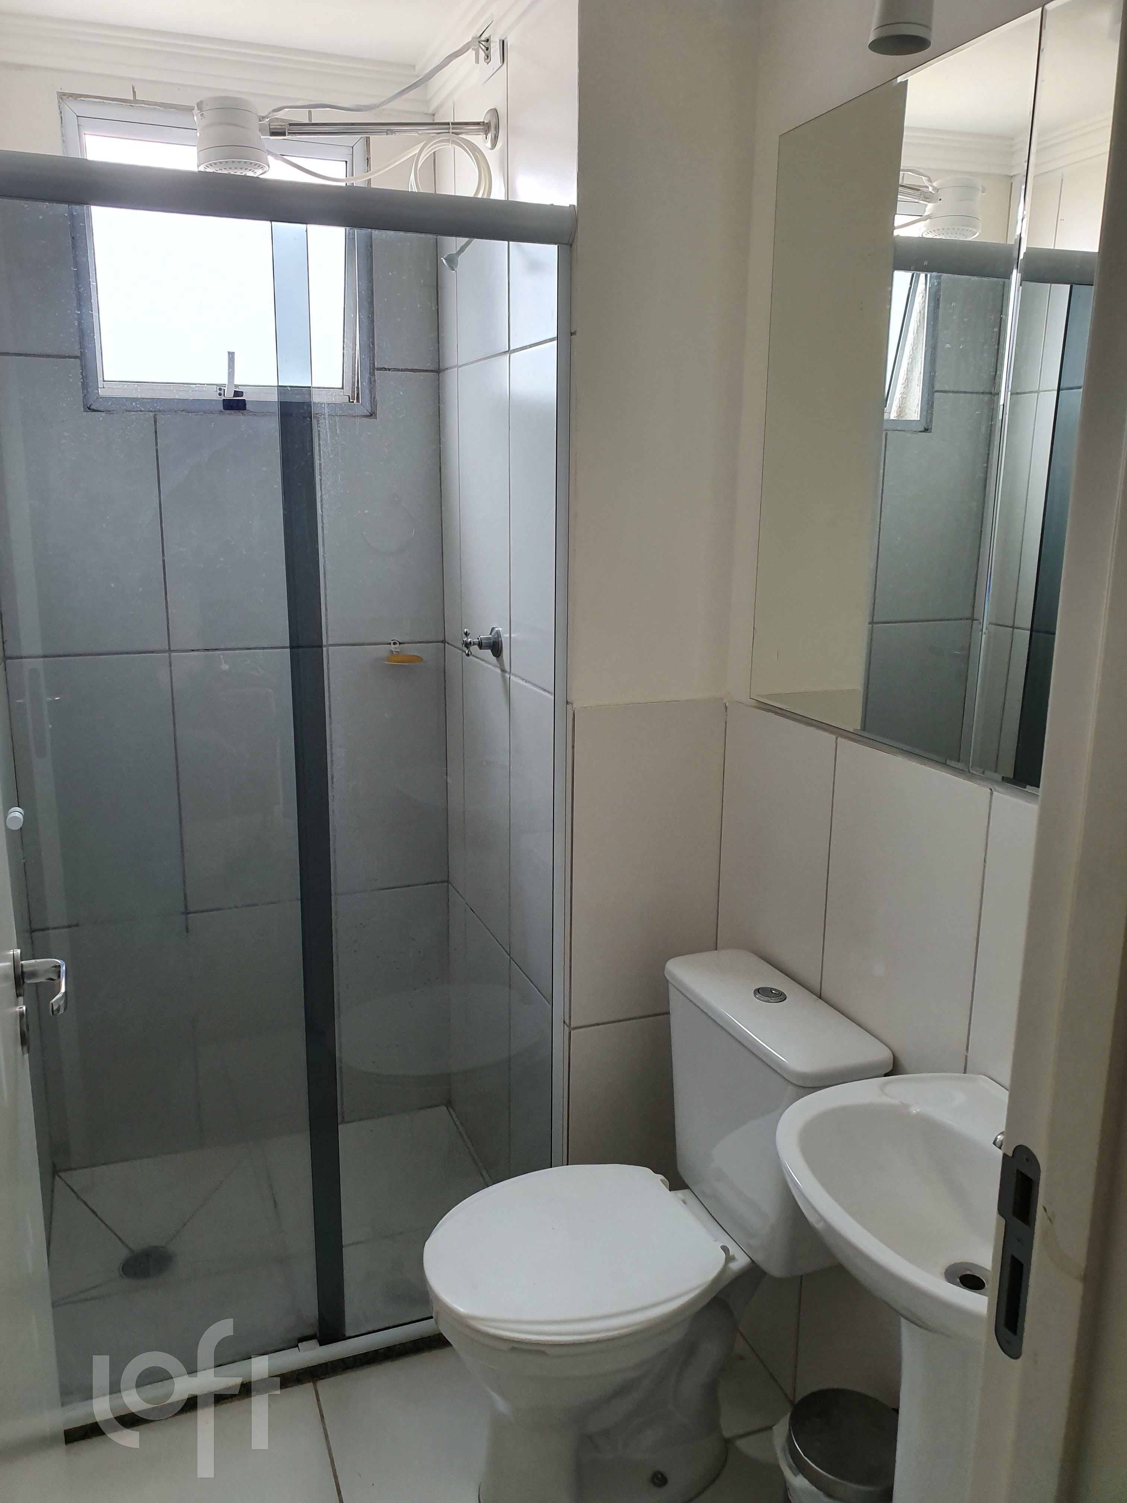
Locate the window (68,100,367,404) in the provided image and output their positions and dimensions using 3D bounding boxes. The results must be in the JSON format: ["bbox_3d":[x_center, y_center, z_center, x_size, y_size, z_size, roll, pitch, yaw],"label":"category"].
[{"bbox_3d":[-0.660,-0.950,2.227,0.567,0.552,0.090,-4,14,-20],"label":"window"}]

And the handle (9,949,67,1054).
[{"bbox_3d":[-0.518,0.260,1.123,0.055,0.112,0.130,-5,14,-23],"label":"handle"}]

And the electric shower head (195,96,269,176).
[{"bbox_3d":[-0.546,-1.017,1.855,0.122,0.100,0.118,-4,14,-20],"label":"electric shower head"}]

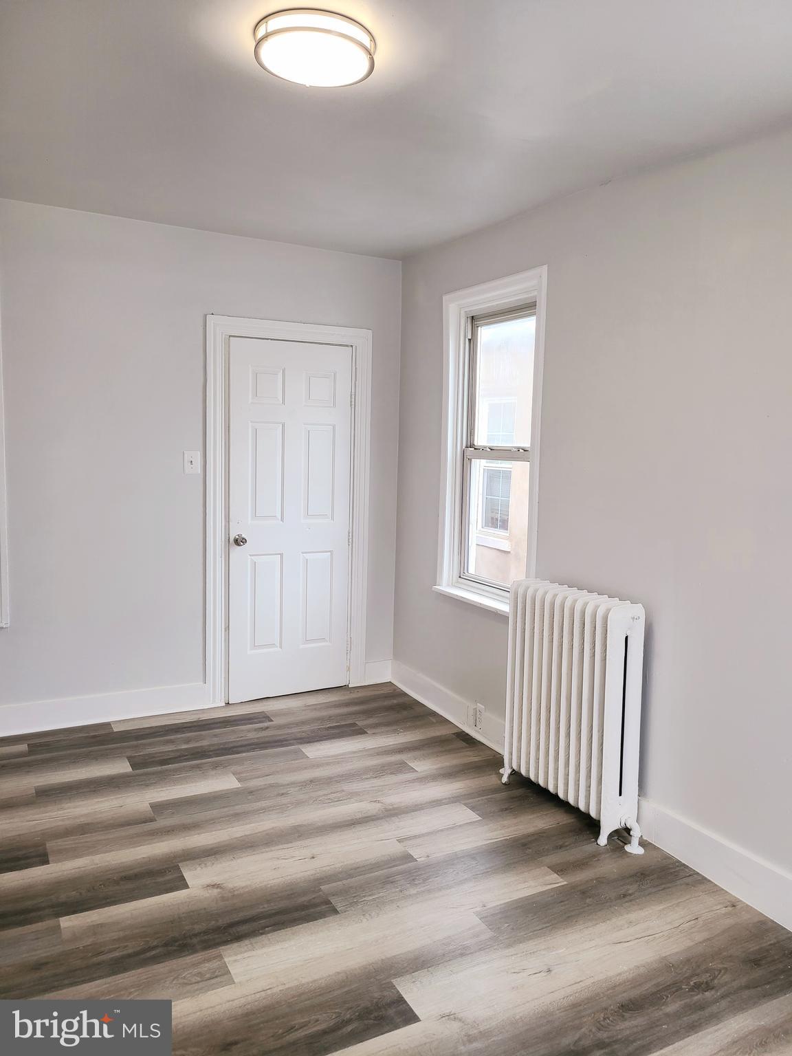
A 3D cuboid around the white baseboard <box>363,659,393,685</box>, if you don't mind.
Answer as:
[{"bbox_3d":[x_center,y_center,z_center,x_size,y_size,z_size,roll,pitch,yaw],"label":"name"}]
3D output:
[{"bbox_3d":[-0.112,0.917,5.039,0.188,0.145,0.020,-2,7,-28],"label":"white baseboard"}]

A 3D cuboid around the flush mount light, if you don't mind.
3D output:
[{"bbox_3d":[-0.220,-1.296,2.163,0.327,0.063,0.327,1,7,0],"label":"flush mount light"}]

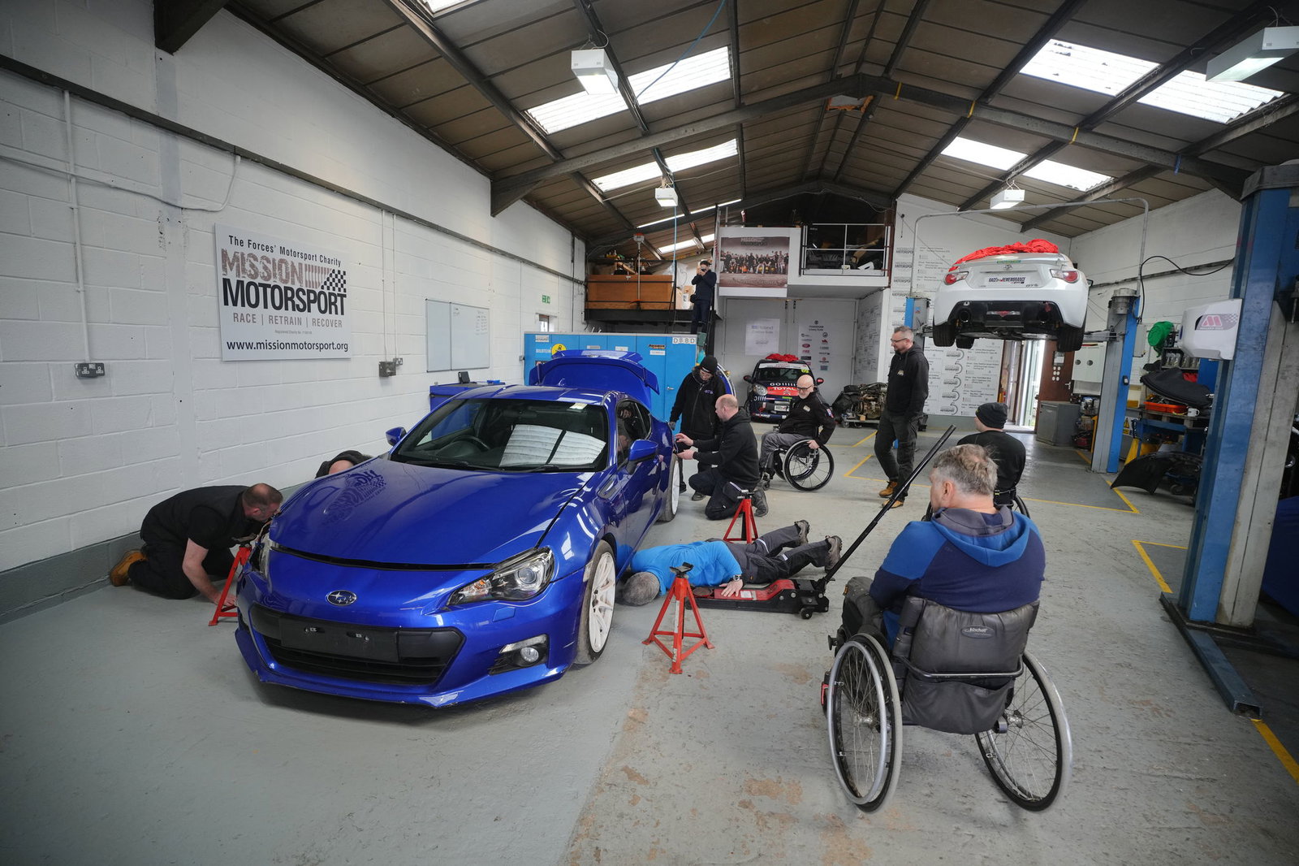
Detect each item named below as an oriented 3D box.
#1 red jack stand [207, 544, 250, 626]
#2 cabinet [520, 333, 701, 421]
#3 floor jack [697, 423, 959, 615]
[{"bbox_3d":[-2.307,0.829,3.271,0.340,0.480,0.360,-4,10,-33],"label":"red jack stand"},{"bbox_3d":[-0.622,-0.782,9.921,3.030,1.820,0.460,3,9,10],"label":"cabinet"},{"bbox_3d":[0.981,0.515,3.512,1.490,1.200,0.330,3,9,10],"label":"floor jack"}]

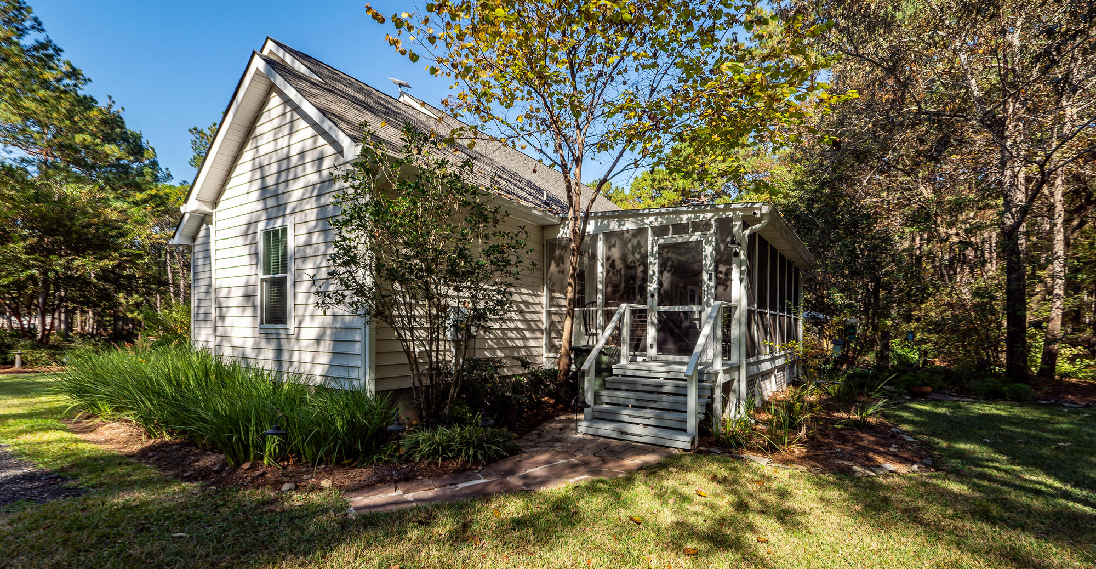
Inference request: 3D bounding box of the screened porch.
[{"bbox_3d":[3.270,0.670,9.220,4.200,3.600,9.800,-4,-7,37],"label":"screened porch"}]

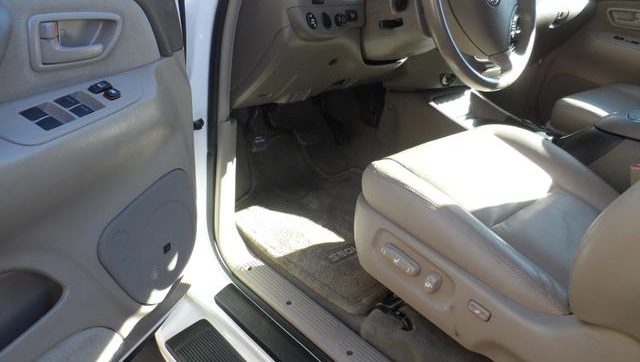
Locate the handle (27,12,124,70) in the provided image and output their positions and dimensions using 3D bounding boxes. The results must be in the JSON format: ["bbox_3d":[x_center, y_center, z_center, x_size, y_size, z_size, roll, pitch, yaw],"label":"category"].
[{"bbox_3d":[-0.324,-0.183,0.580,0.028,0.066,0.132,11,25,22],"label":"handle"}]

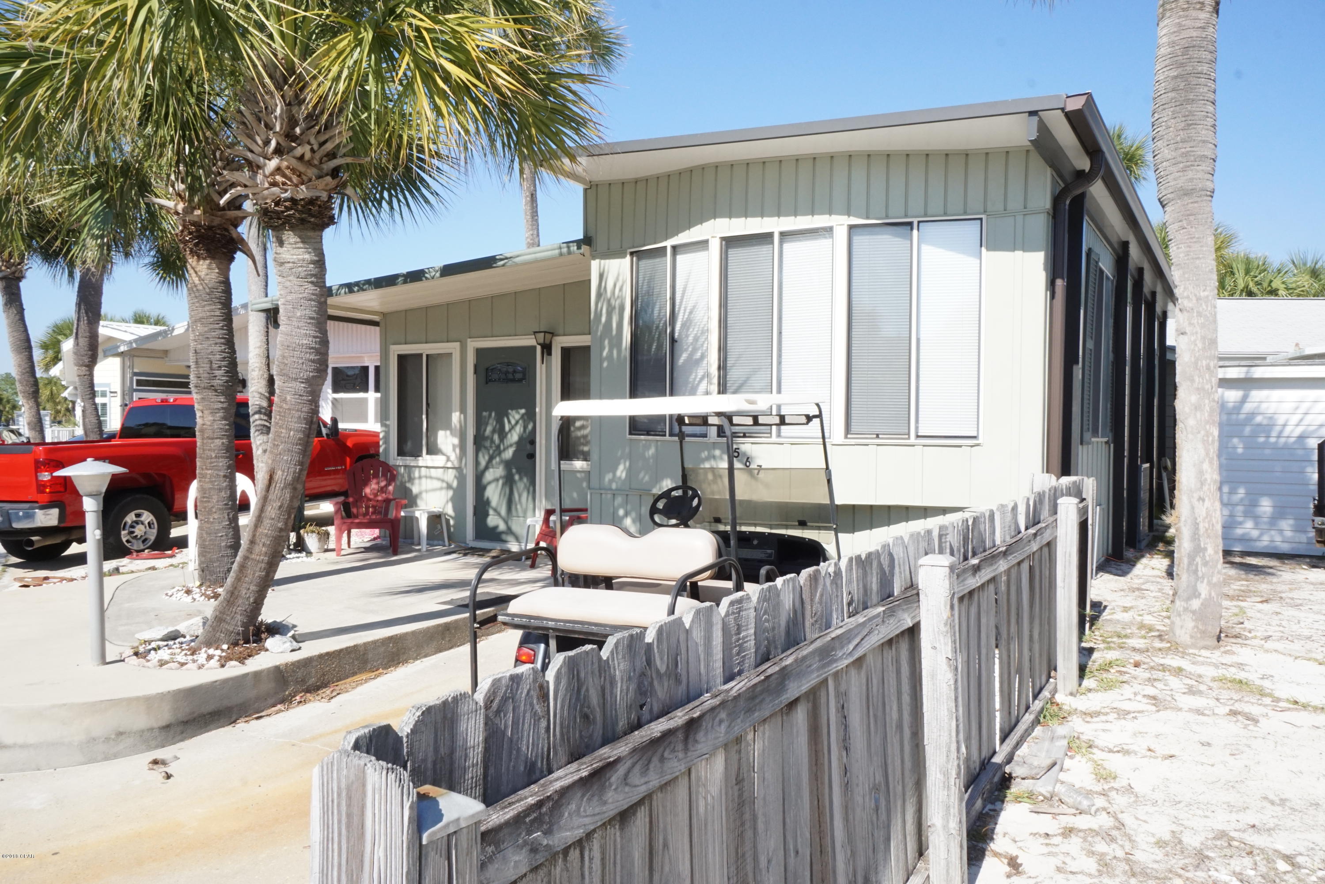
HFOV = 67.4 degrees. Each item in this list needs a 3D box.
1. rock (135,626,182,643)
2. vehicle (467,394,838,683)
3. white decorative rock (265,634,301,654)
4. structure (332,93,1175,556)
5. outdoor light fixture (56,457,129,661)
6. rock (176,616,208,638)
[{"bbox_3d":[-2.932,1.116,5.785,0.245,0.075,0.150,0,1,-27],"label":"rock"},{"bbox_3d":[0.198,0.559,5.656,1.200,1.740,2.800,1,1,27],"label":"vehicle"},{"bbox_3d":[-2.127,1.125,5.564,0.188,0.085,0.140,0,1,-21],"label":"white decorative rock"},{"bbox_3d":[1.727,-0.653,12.903,8.170,3.620,9.950,1,1,30],"label":"structure"},{"bbox_3d":[-2.997,0.631,5.250,0.335,1.075,0.335,-2,1,-30],"label":"outdoor light fixture"},{"bbox_3d":[-2.793,1.099,5.935,0.207,0.105,0.150,0,1,-25],"label":"rock"}]

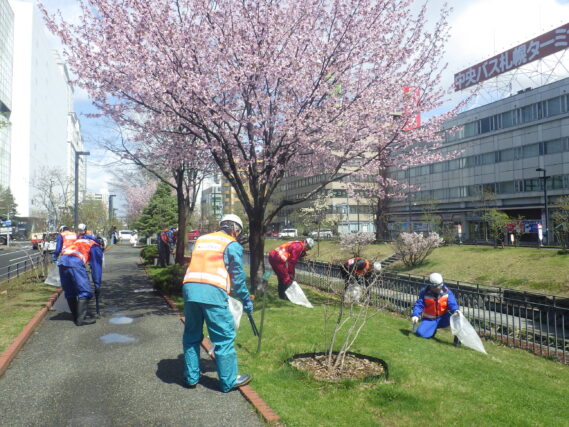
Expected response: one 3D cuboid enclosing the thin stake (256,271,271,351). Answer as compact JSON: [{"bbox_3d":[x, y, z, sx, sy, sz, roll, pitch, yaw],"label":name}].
[{"bbox_3d":[-0.251,1.171,5.500,0.100,0.980,0.060,5,-2,0],"label":"thin stake"}]

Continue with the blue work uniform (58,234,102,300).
[{"bbox_3d":[-3.235,0.856,7.300,0.550,1.050,0.680,-2,-2,34],"label":"blue work uniform"}]

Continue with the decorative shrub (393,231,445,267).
[{"bbox_3d":[5.735,1.541,19.700,2.150,1.450,1.900,0,-2,16],"label":"decorative shrub"}]

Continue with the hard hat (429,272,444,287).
[{"bbox_3d":[2.411,1.055,7.300,0.220,0.160,0.270,-1,23,25],"label":"hard hat"}]

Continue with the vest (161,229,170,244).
[{"bbox_3d":[-4.473,0.864,17.300,0.400,0.600,0.440,1,-3,-41],"label":"vest"}]

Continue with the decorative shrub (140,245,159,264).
[{"bbox_3d":[-5.531,1.692,19.000,0.850,0.840,0.850,0,-2,0],"label":"decorative shrub"}]

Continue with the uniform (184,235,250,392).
[{"bbox_3d":[-0.632,0.911,4.280,0.570,1.500,0.580,-2,-2,34],"label":"uniform"}]

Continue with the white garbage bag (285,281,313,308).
[{"bbox_3d":[0.280,1.629,9.200,0.560,0.550,0.350,0,-1,0],"label":"white garbage bag"}]

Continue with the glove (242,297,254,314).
[{"bbox_3d":[-0.344,0.879,4.400,0.100,0.180,0.110,-1,-2,37],"label":"glove"}]

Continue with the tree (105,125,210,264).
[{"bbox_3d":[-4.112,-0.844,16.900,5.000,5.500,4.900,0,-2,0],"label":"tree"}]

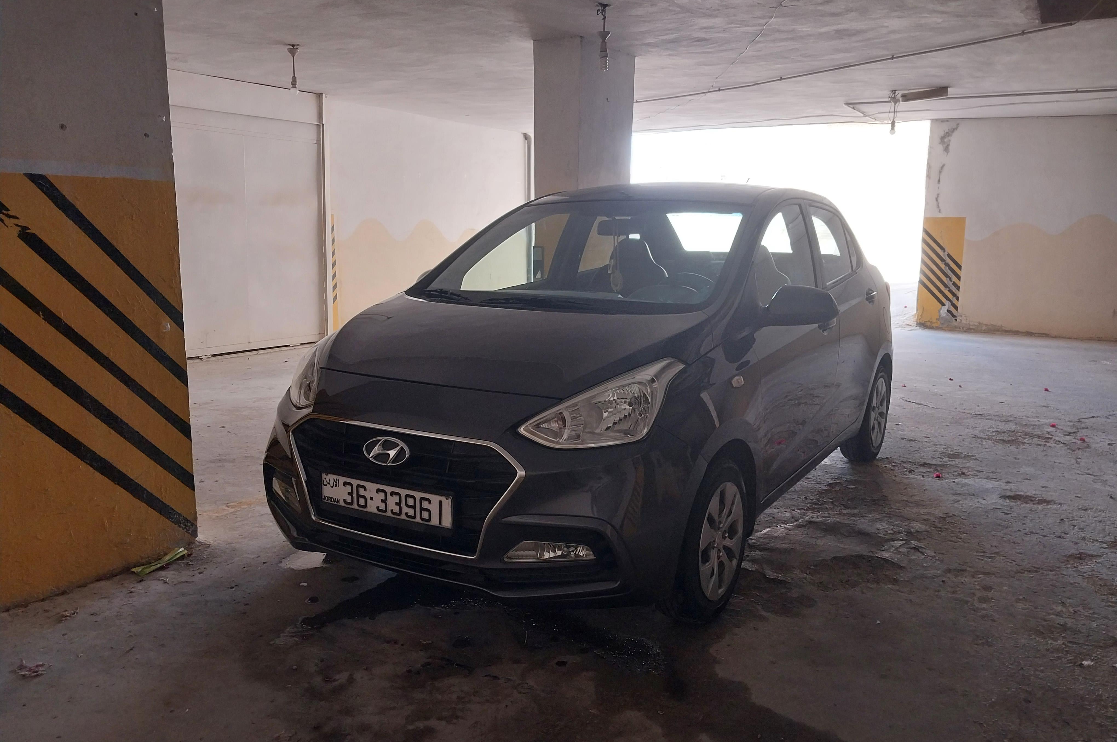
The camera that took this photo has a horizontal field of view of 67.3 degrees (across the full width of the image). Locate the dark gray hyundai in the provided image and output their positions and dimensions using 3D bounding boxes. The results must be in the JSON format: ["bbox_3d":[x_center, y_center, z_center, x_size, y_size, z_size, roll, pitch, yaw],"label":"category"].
[{"bbox_3d":[0.512,-0.145,4.133,1.740,1.520,3.995,6,11,32],"label":"dark gray hyundai"}]

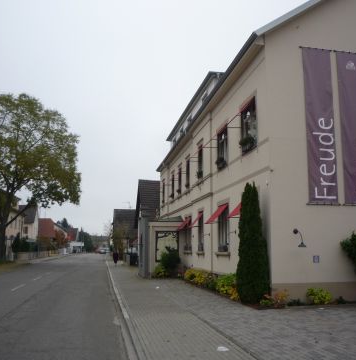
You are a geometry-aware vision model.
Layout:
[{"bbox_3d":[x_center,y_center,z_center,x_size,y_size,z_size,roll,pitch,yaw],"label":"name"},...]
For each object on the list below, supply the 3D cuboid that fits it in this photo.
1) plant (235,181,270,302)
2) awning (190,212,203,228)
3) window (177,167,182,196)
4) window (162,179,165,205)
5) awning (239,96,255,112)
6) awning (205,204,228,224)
[{"bbox_3d":[2.243,1.819,13.403,1.020,3.580,1.020,1,-9,-10],"label":"plant"},{"bbox_3d":[0.921,2.100,23.186,0.620,0.820,1.150,2,-9,-10],"label":"awning"},{"bbox_3d":[0.191,0.069,29.777,0.200,1.780,1.080,2,-9,-10],"label":"window"},{"bbox_3d":[-1.111,1.040,35.822,0.200,1.800,1.050,1,-9,-10],"label":"window"},{"bbox_3d":[2.263,-2.436,16.026,0.650,0.780,1.500,2,-9,-10],"label":"awning"},{"bbox_3d":[1.526,1.392,18.165,0.700,0.820,1.620,1,-9,-10],"label":"awning"}]

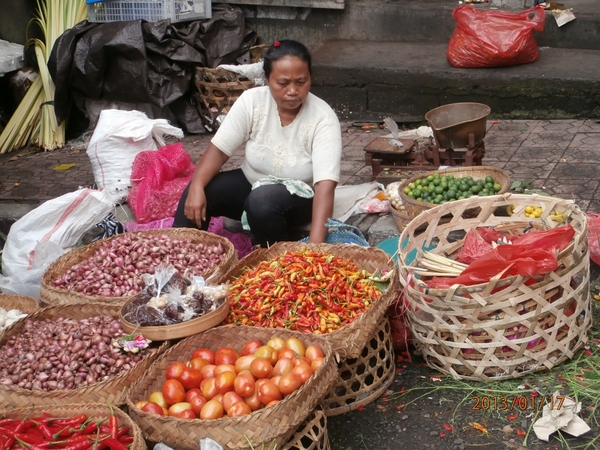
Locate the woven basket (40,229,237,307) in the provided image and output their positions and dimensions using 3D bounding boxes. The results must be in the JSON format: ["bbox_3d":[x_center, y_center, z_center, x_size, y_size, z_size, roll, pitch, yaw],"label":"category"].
[{"bbox_3d":[-0.470,0.172,2.995,0.580,0.150,0.580,-12,21,-9],"label":"woven basket"}]

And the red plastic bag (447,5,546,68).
[{"bbox_3d":[0.937,-0.920,4.717,0.440,0.280,0.260,-4,21,12],"label":"red plastic bag"}]

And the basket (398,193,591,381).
[{"bbox_3d":[0.590,0.173,2.955,0.570,0.330,0.570,-8,23,11],"label":"basket"}]

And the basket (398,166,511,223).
[{"bbox_3d":[0.524,-0.073,3.330,0.375,0.140,0.375,-5,21,9],"label":"basket"}]

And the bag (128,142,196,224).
[{"bbox_3d":[-0.545,-0.166,3.910,0.260,0.290,0.220,-11,21,-7],"label":"bag"}]

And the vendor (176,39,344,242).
[{"bbox_3d":[-0.090,-0.205,3.470,0.570,0.840,0.620,-3,21,13],"label":"vendor"}]

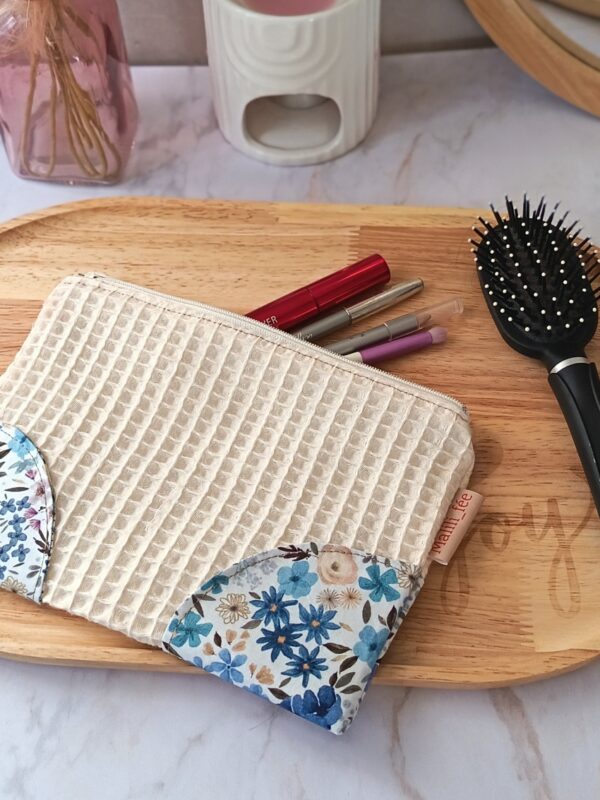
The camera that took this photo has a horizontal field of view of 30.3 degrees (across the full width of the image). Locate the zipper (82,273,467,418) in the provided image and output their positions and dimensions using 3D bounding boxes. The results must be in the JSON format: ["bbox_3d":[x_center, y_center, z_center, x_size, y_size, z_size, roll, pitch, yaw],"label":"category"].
[{"bbox_3d":[-0.019,-0.034,0.592,0.231,0.018,0.018,20,53,18],"label":"zipper"}]

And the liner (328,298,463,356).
[{"bbox_3d":[0.032,-0.031,0.593,0.128,0.009,0.009,-20,52,-17],"label":"liner"}]

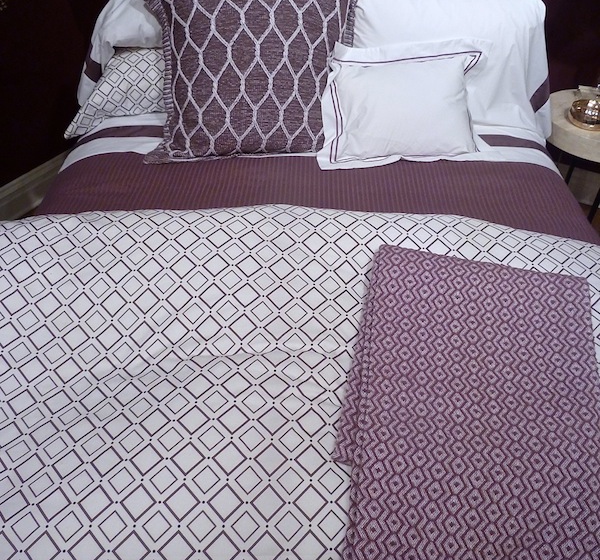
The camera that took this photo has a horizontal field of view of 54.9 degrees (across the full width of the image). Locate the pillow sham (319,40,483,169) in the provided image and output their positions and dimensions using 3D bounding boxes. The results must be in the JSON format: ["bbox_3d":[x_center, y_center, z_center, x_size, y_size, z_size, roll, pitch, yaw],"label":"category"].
[{"bbox_3d":[0.300,-0.515,1.709,0.470,0.360,0.130,-4,15,-4],"label":"pillow sham"}]

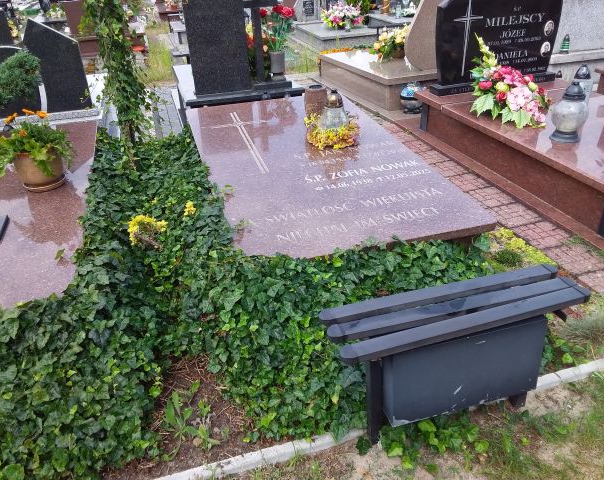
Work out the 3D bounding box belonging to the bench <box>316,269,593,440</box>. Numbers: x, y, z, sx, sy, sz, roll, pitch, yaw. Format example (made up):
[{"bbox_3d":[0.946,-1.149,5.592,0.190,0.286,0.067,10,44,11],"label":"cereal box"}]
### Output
[{"bbox_3d":[0.525,0.392,1.801,0.880,0.400,0.250,-11,30,-13],"label":"bench"}]

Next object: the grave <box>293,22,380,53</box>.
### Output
[{"bbox_3d":[0.520,-3.500,8.894,1.030,0.250,2.020,-11,30,-13],"label":"grave"}]

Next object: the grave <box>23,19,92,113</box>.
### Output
[{"bbox_3d":[-1.714,-1.230,3.636,0.350,0.620,0.100,-11,30,-13],"label":"grave"}]

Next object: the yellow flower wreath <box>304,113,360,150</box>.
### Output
[{"bbox_3d":[0.200,-0.683,3.237,0.310,0.120,0.290,-11,30,-13],"label":"yellow flower wreath"}]

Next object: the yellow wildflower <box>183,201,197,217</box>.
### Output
[{"bbox_3d":[-0.575,-0.158,2.647,0.065,0.075,0.065,-11,30,-13],"label":"yellow wildflower"}]

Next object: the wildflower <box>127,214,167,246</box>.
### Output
[{"bbox_3d":[-0.755,-0.039,2.514,0.190,0.130,0.150,-11,30,-13],"label":"wildflower"}]

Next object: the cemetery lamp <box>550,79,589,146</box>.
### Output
[{"bbox_3d":[1.732,-0.833,3.340,0.215,0.360,0.215,-11,30,-13],"label":"cemetery lamp"}]

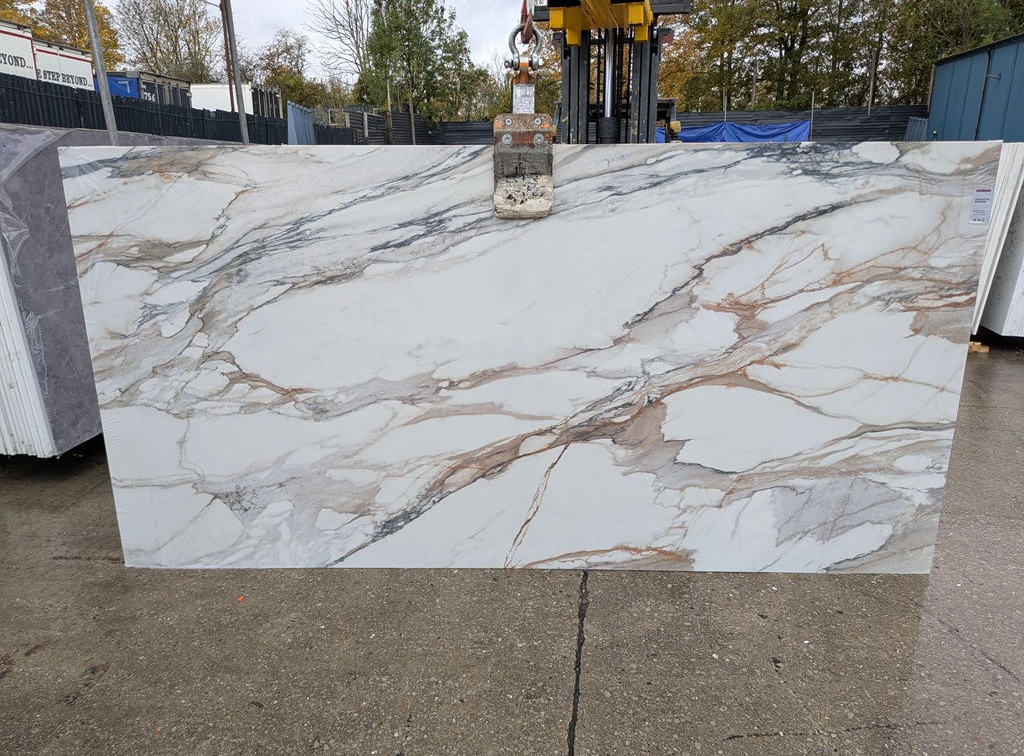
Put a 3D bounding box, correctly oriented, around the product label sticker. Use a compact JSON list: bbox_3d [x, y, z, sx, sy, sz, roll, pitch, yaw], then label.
[{"bbox_3d":[1.609,-0.590,2.430,0.065,0.123,0.001,0,15,1],"label":"product label sticker"}]

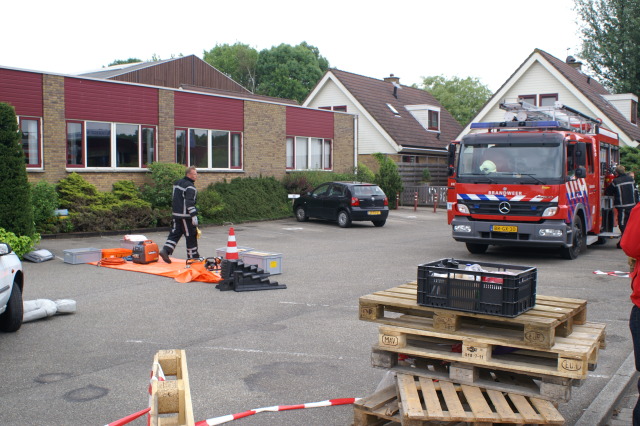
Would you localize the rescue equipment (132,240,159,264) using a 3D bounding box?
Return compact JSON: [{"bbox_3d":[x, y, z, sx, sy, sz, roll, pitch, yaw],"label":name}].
[{"bbox_3d":[-3.448,0.764,13.864,0.330,0.440,0.410,2,4,33],"label":"rescue equipment"}]

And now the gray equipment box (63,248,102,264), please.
[{"bbox_3d":[-4.737,0.876,13.850,0.400,0.220,0.600,3,4,42],"label":"gray equipment box"}]

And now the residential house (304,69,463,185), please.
[{"bbox_3d":[4.185,-4.942,45.205,9.300,8.200,13.300,2,4,34],"label":"residential house"}]

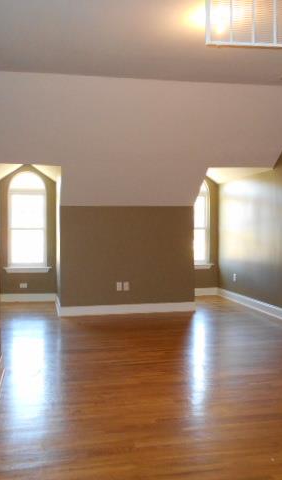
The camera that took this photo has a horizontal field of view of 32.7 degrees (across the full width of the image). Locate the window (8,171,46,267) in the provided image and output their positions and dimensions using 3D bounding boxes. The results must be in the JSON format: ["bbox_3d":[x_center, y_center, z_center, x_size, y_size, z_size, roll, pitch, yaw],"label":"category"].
[{"bbox_3d":[-1.797,-0.315,7.618,0.630,1.530,0.060,-1,2,-12],"label":"window"}]

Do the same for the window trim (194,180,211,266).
[{"bbox_3d":[0.870,-0.344,8.190,0.630,1.540,0.080,-1,2,-12],"label":"window trim"}]

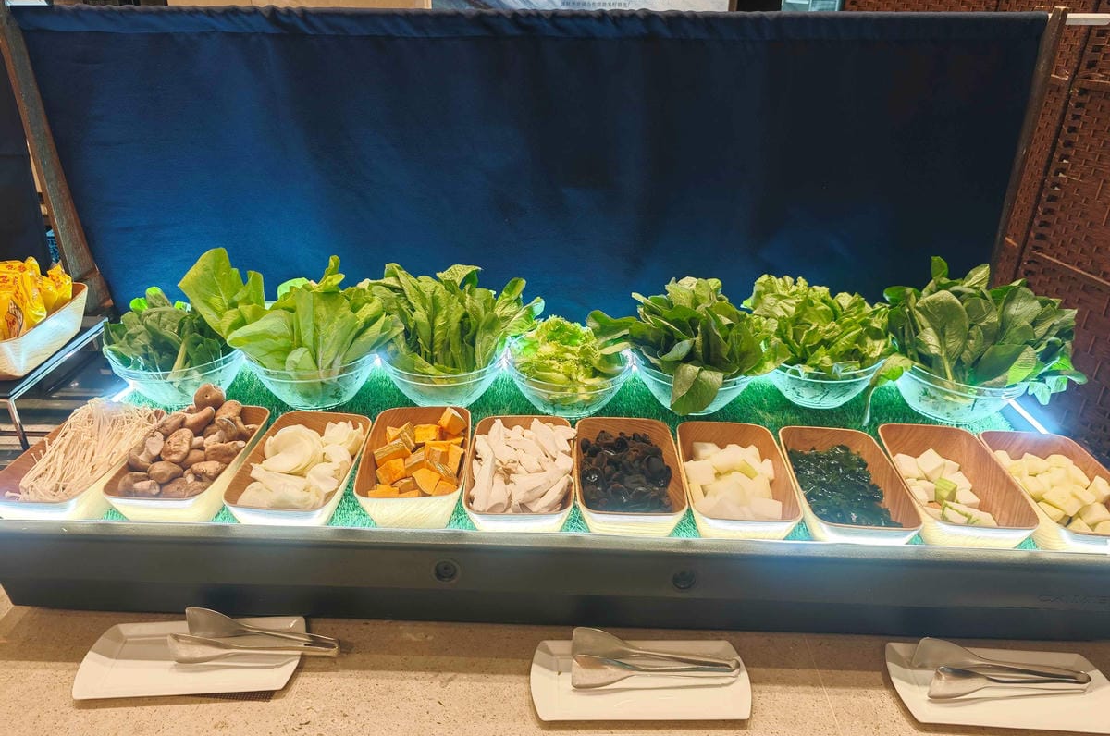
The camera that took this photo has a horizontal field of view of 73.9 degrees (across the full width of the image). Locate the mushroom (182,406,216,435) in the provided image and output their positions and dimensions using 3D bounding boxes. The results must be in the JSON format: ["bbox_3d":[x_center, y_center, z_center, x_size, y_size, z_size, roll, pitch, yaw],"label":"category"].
[{"bbox_3d":[-0.552,0.081,1.142,0.049,0.039,0.044,2,28,0],"label":"mushroom"}]

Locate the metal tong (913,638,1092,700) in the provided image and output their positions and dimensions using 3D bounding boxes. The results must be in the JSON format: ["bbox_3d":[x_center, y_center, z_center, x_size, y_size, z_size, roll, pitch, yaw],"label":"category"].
[{"bbox_3d":[0.601,0.407,0.980,0.223,0.055,0.053,2,28,2],"label":"metal tong"}]

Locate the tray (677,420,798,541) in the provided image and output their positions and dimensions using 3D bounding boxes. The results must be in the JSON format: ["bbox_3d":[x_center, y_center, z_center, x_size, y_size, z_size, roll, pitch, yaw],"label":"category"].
[{"bbox_3d":[0.270,0.179,1.130,0.153,0.065,0.245,2,28,1],"label":"tray"}]

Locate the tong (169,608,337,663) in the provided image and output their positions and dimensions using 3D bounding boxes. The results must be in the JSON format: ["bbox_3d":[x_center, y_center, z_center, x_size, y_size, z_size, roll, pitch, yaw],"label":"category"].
[{"bbox_3d":[-0.418,0.378,1.035,0.228,0.050,0.056,2,28,2],"label":"tong"}]

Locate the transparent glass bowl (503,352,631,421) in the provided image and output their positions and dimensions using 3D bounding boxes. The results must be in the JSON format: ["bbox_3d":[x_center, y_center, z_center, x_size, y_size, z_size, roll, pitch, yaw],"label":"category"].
[{"bbox_3d":[0.024,0.024,1.361,0.225,0.107,0.225,1,27,0],"label":"transparent glass bowl"}]

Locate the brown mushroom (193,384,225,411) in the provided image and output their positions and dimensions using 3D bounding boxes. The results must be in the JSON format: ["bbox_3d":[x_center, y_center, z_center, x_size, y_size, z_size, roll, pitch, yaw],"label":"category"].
[{"bbox_3d":[-0.546,0.046,1.166,0.050,0.041,0.045,2,28,0],"label":"brown mushroom"}]

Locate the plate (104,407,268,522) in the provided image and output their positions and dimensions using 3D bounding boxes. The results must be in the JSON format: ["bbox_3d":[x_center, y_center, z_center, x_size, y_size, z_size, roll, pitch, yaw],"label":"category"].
[{"bbox_3d":[-0.541,0.151,1.124,0.153,0.069,0.265,2,25,3],"label":"plate"}]

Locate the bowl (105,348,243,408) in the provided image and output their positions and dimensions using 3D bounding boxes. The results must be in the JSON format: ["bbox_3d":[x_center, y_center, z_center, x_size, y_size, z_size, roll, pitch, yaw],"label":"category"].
[{"bbox_3d":[-0.699,0.004,1.381,0.225,0.107,0.225,1,27,0],"label":"bowl"}]

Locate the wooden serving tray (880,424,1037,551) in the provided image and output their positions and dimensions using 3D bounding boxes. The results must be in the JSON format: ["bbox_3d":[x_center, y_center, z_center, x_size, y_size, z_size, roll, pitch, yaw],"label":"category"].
[{"bbox_3d":[0.577,0.182,1.085,0.153,0.069,0.265,3,25,5],"label":"wooden serving tray"}]

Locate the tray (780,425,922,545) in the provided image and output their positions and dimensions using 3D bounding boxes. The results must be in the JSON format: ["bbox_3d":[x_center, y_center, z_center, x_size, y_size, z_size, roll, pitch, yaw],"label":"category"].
[{"bbox_3d":[0.435,0.187,1.124,0.153,0.065,0.245,3,28,2],"label":"tray"}]

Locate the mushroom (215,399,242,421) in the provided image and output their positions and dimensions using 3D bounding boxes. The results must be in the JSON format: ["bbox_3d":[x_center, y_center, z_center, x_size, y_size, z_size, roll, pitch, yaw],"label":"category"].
[{"bbox_3d":[-0.515,0.066,1.164,0.043,0.034,0.042,2,28,0],"label":"mushroom"}]

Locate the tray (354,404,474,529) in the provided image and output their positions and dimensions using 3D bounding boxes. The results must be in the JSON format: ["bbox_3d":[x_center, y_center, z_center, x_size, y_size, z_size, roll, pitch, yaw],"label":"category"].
[{"bbox_3d":[-0.208,0.156,1.131,0.153,0.080,0.246,0,28,-2],"label":"tray"}]

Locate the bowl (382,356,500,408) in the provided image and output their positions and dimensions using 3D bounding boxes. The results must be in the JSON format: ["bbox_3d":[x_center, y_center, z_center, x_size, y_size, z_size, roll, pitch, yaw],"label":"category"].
[{"bbox_3d":[-0.210,0.010,1.383,0.225,0.107,0.225,1,27,0],"label":"bowl"}]

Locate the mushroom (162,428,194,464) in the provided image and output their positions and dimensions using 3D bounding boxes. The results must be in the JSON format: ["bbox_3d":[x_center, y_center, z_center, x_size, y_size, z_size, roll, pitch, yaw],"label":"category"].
[{"bbox_3d":[-0.560,0.116,1.096,0.047,0.041,0.047,2,28,0],"label":"mushroom"}]

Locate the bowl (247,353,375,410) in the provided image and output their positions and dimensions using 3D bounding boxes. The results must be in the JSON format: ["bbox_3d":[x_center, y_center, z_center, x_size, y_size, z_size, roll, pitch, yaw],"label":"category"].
[{"bbox_3d":[-0.447,0.009,1.377,0.225,0.107,0.225,1,27,0],"label":"bowl"}]

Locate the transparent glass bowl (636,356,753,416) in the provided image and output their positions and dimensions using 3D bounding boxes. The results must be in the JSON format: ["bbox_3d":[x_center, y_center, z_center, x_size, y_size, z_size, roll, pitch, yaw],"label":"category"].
[{"bbox_3d":[0.255,0.029,1.371,0.231,0.104,0.231,2,25,2],"label":"transparent glass bowl"}]

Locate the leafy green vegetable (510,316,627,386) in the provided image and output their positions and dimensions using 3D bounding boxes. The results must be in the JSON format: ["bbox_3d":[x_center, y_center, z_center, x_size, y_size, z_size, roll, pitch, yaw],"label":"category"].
[{"bbox_3d":[0.022,-0.029,1.333,0.200,0.130,0.185,1,27,0],"label":"leafy green vegetable"}]

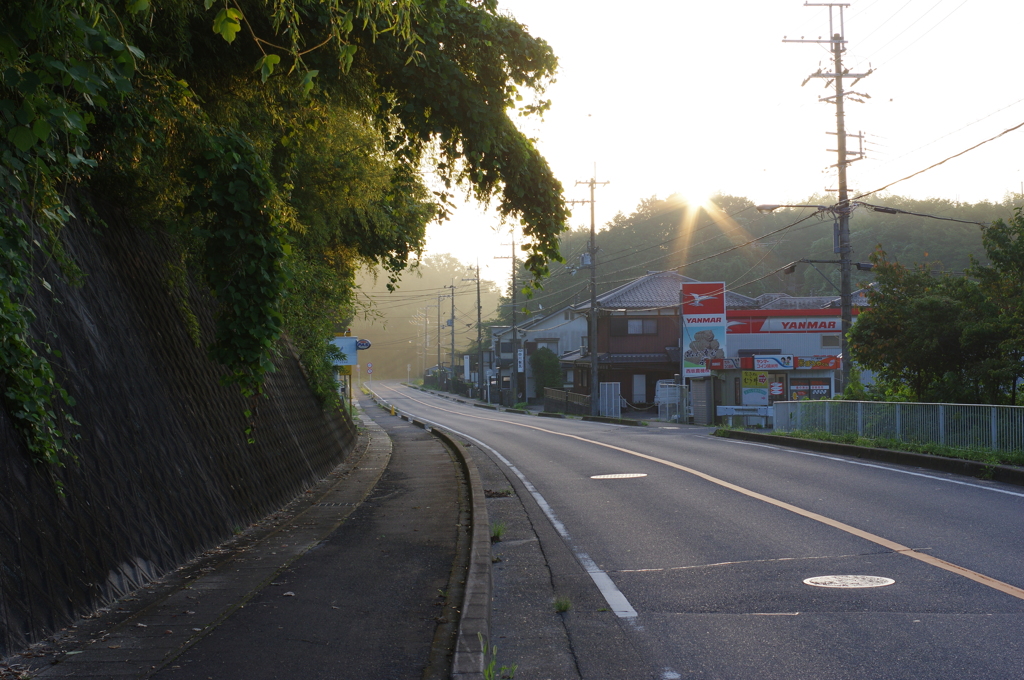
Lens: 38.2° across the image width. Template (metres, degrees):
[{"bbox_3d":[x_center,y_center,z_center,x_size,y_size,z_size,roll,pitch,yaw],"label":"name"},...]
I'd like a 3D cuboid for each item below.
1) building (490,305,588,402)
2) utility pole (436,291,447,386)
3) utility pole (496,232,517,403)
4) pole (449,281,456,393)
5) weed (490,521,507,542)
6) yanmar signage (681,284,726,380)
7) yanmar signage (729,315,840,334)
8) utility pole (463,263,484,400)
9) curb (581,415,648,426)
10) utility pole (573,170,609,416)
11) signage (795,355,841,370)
[{"bbox_3d":[2.381,1.031,105.000,7.200,6.800,9.000,-1,-1,6],"label":"building"},{"bbox_3d":[-7.690,0.054,160.000,1.100,10.400,0.400,0,-1,-8],"label":"utility pole"},{"bbox_3d":[-0.252,-1.228,93.000,1.400,10.500,0.450,-1,-1,-7],"label":"utility pole"},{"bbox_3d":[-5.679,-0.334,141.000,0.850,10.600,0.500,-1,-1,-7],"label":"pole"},{"bbox_3d":[-0.144,2.048,15.800,0.170,0.220,0.160,-1,-1,0],"label":"weed"},{"bbox_3d":[7.786,-0.418,60.000,1.830,3.800,0.280,-1,-1,12],"label":"yanmar signage"},{"bbox_3d":[12.267,-0.684,66.500,5.800,0.880,0.150,-1,-1,2],"label":"yanmar signage"},{"bbox_3d":[-2.919,-0.644,112.000,1.600,10.400,0.450,-1,-1,-7],"label":"utility pole"},{"bbox_3d":[3.639,3.090,56.000,0.200,0.180,10.300,0,-1,-8],"label":"curb"},{"bbox_3d":[3.423,-2.015,64.000,1.550,10.600,0.500,-1,-1,-7],"label":"utility pole"},{"bbox_3d":[11.581,0.853,56.000,1.700,0.550,0.130,-1,-1,2],"label":"signage"}]

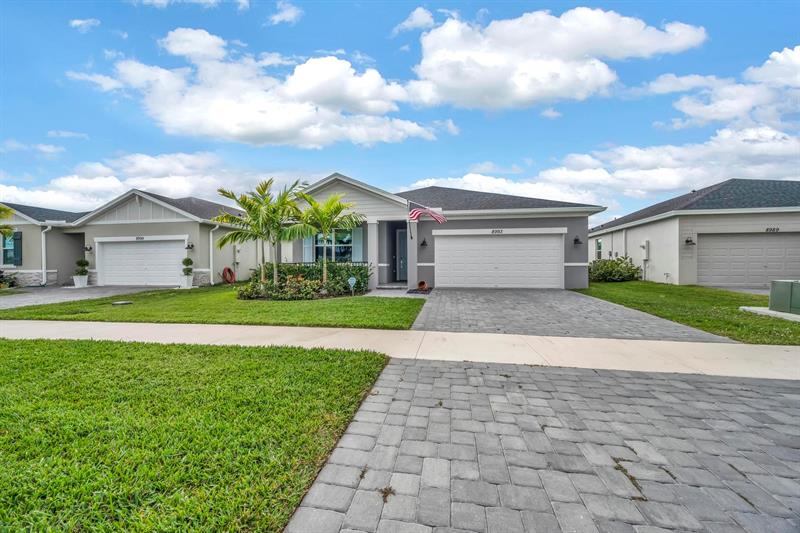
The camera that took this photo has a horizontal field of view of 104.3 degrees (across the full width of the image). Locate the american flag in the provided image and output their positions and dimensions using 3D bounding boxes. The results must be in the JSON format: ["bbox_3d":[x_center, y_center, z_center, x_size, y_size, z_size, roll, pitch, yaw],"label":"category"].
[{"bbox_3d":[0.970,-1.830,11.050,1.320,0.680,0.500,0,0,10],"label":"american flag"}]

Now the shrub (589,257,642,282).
[{"bbox_3d":[10.500,0.170,15.600,2.600,1.220,1.350,0,0,10],"label":"shrub"}]

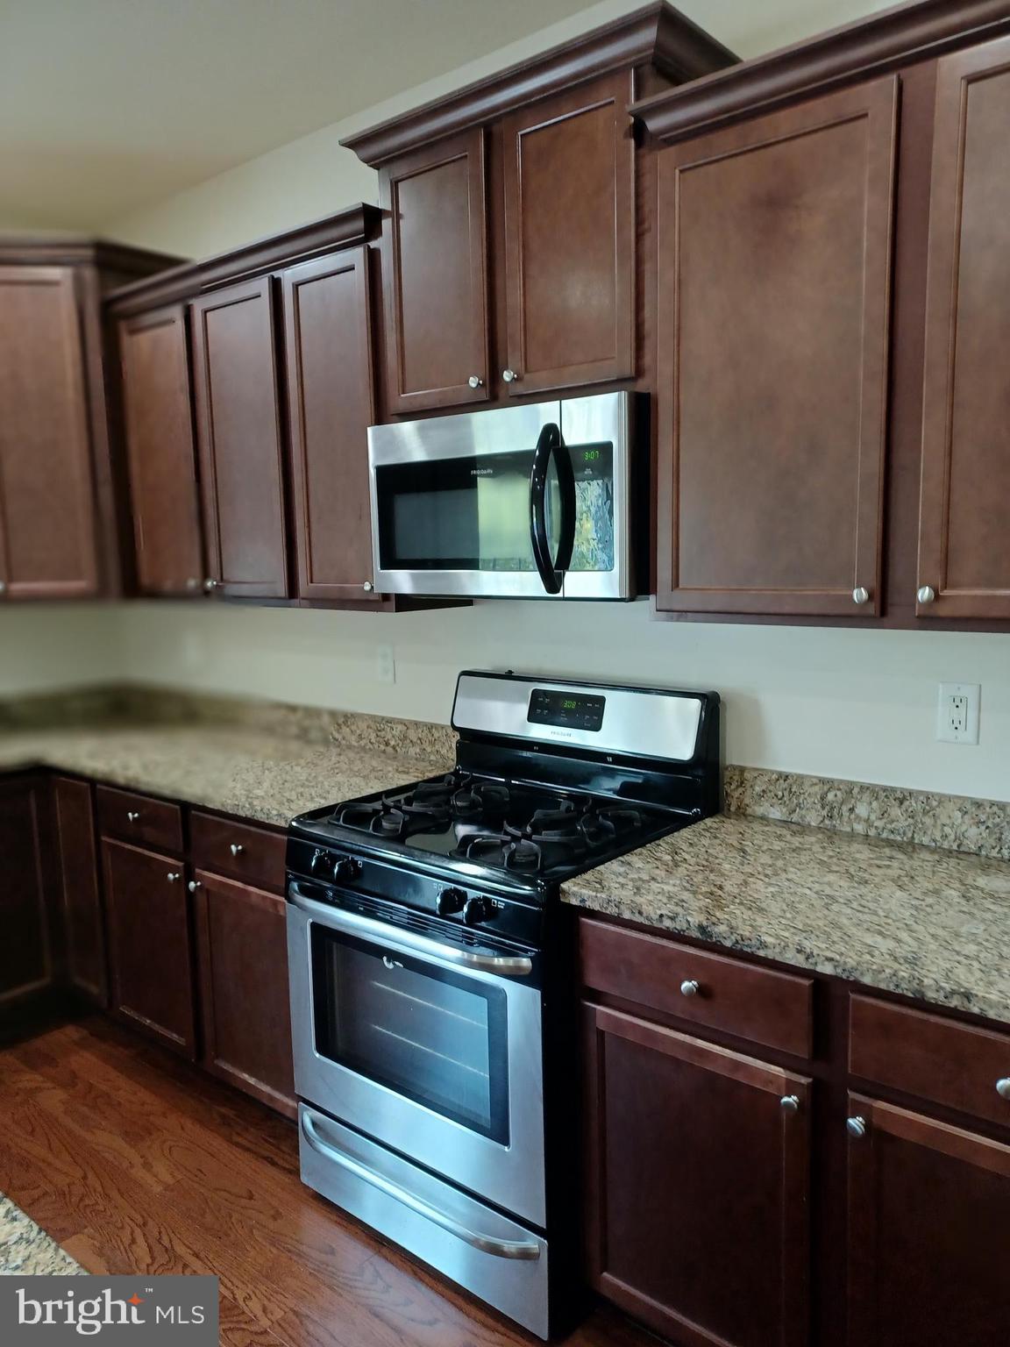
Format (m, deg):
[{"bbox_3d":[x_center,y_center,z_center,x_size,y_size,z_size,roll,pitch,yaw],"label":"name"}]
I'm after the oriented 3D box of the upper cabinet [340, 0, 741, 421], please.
[{"bbox_3d":[0.072,-0.926,2.221,0.890,0.674,0.369,5,9,40],"label":"upper cabinet"}]

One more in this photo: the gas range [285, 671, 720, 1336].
[{"bbox_3d":[-0.017,0.646,2.272,0.757,1.190,0.705,5,9,40],"label":"gas range"}]

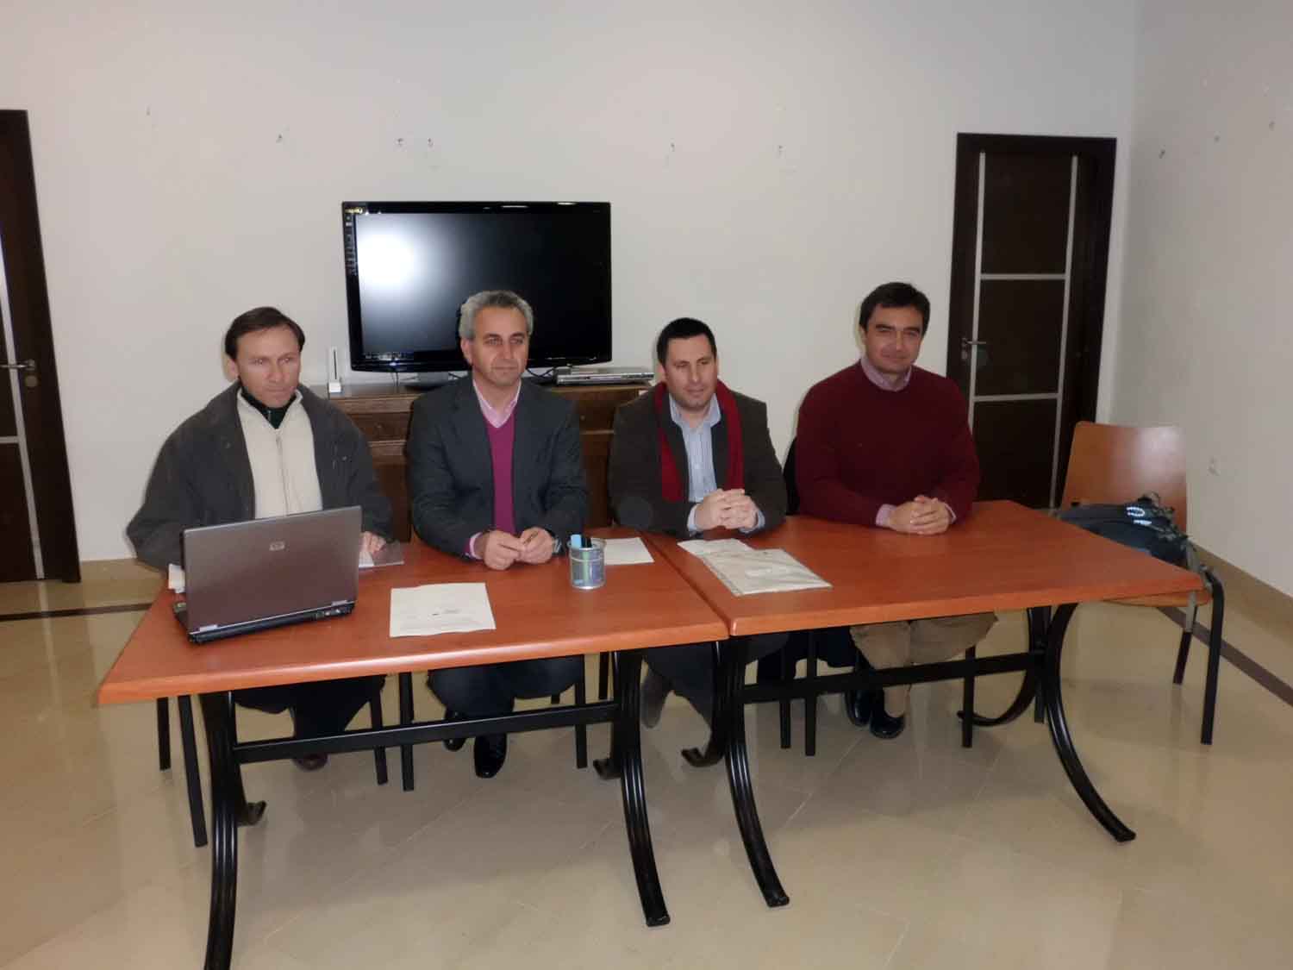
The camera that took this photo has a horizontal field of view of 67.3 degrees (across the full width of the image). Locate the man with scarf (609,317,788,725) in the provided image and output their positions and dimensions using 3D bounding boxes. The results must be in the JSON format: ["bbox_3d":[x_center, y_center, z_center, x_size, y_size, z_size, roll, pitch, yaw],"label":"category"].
[{"bbox_3d":[0.137,0.153,2.882,0.520,1.275,0.580,-3,11,-10],"label":"man with scarf"}]

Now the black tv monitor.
[{"bbox_3d":[-0.760,-0.903,4.498,1.199,0.778,0.140,-4,11,-15],"label":"black tv monitor"}]

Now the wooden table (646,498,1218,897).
[{"bbox_3d":[0.650,0.512,2.561,1.165,0.680,0.770,-3,11,-14],"label":"wooden table"}]

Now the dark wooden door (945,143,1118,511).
[{"bbox_3d":[2.172,-0.874,5.584,0.970,2.146,0.120,-3,11,-13],"label":"dark wooden door"}]

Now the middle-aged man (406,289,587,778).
[{"bbox_3d":[-0.408,0.156,2.698,0.500,1.355,0.620,-3,11,-13],"label":"middle-aged man"}]

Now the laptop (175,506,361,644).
[{"bbox_3d":[-0.826,0.156,2.068,0.335,0.245,0.265,-8,13,-34],"label":"laptop"}]

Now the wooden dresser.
[{"bbox_3d":[-0.749,-0.006,4.693,1.473,0.923,0.480,-3,11,-13],"label":"wooden dresser"}]

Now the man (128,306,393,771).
[{"bbox_3d":[-0.977,0.203,2.583,0.640,1.320,0.640,-6,12,-27],"label":"man"}]

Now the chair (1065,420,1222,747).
[{"bbox_3d":[1.544,0.285,3.156,0.490,0.875,0.550,3,12,19],"label":"chair"}]

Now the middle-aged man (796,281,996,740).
[{"bbox_3d":[0.721,0.090,2.932,0.560,1.365,0.620,-2,11,-4],"label":"middle-aged man"}]

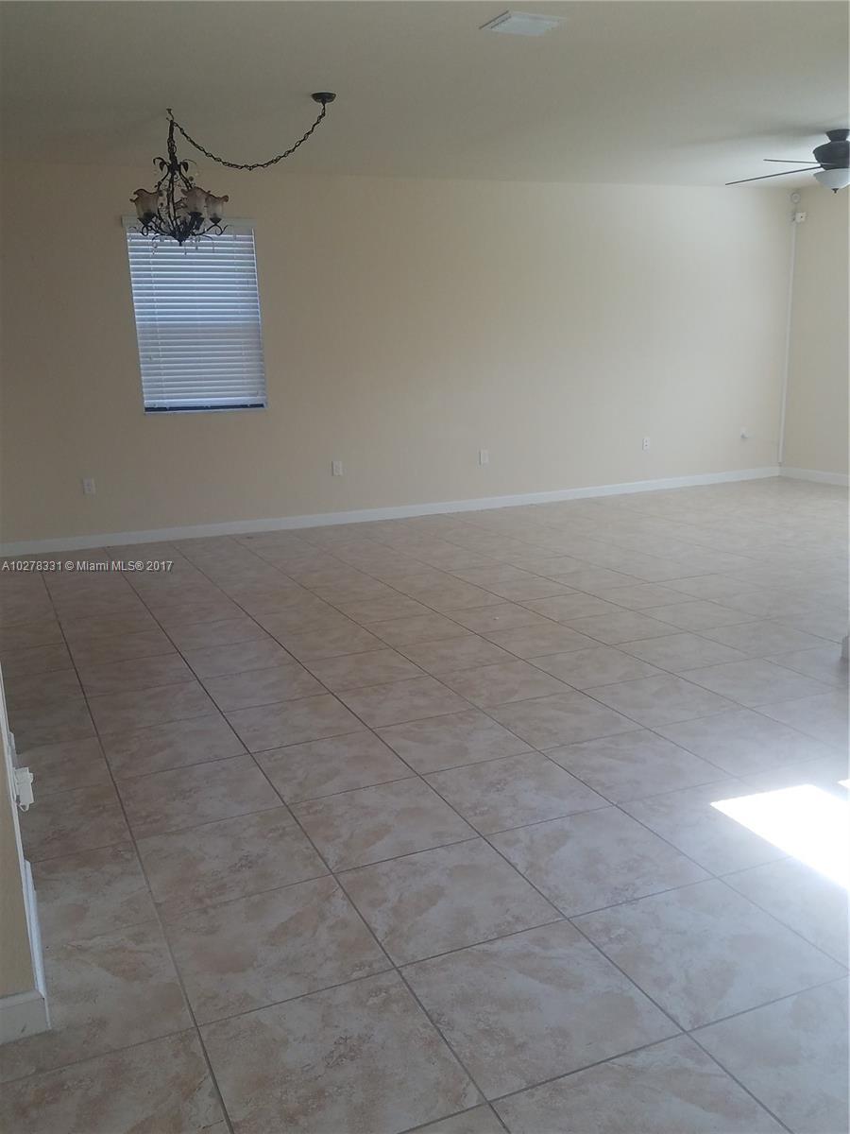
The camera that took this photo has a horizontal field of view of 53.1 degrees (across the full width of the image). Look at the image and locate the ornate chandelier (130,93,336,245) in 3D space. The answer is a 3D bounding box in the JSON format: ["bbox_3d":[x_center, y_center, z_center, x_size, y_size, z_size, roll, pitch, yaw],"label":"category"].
[{"bbox_3d":[-1.103,-2.245,4.863,1.270,0.740,0.570,1,15,12],"label":"ornate chandelier"}]

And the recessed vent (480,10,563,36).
[{"bbox_3d":[0.430,-2.382,3.752,0.290,0.030,0.235,-7,15,-20],"label":"recessed vent"}]

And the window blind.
[{"bbox_3d":[-1.734,-1.928,6.549,0.930,1.380,0.070,-7,15,-20],"label":"window blind"}]

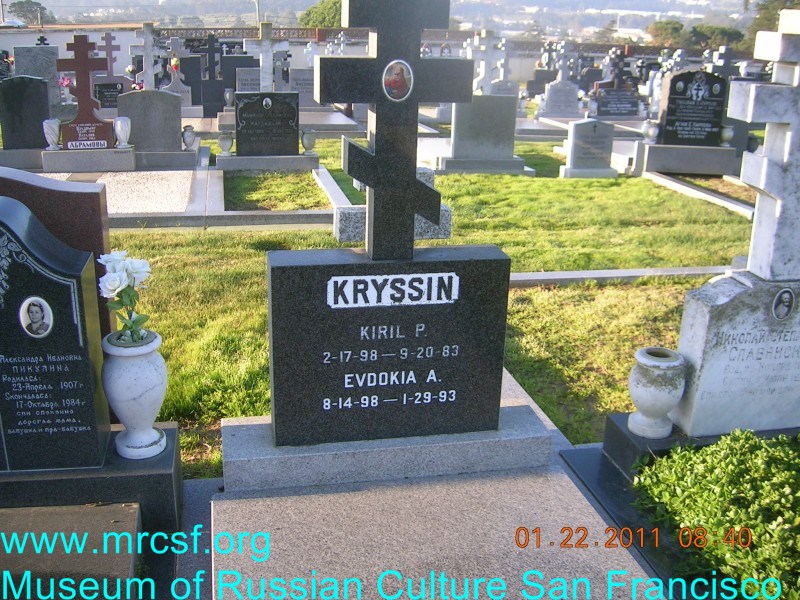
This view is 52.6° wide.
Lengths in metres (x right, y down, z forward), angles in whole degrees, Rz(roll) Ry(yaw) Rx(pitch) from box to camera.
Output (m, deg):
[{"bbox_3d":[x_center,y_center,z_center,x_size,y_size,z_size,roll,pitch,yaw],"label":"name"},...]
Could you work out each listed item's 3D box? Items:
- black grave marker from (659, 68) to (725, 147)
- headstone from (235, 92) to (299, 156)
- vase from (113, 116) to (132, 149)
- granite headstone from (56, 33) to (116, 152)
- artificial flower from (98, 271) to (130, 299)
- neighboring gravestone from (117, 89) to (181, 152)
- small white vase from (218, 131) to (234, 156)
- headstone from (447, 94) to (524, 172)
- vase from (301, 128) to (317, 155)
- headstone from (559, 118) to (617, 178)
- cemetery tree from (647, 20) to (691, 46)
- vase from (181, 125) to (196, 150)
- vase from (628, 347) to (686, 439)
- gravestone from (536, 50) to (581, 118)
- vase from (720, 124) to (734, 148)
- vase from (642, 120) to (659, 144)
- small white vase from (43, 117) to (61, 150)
[{"bbox_3d":[3.435,-2.249,9.500,0.720,0.870,0.190,-2,19,-11],"label":"black grave marker"},{"bbox_3d":[-1.492,-1.979,9.121,0.692,0.681,0.180,-2,18,-12],"label":"headstone"},{"bbox_3d":[-2.975,-1.790,8.705,0.182,0.328,0.182,-2,18,-12],"label":"vase"},{"bbox_3d":[-3.316,-2.188,8.528,0.510,1.154,0.180,-2,18,-12],"label":"granite headstone"},{"bbox_3d":[-0.840,-0.046,2.380,0.095,0.085,0.075,-4,19,-16],"label":"artificial flower"},{"bbox_3d":[-2.742,-1.958,8.871,0.650,0.645,0.180,-2,18,-12],"label":"neighboring gravestone"},{"bbox_3d":[-1.951,-1.753,9.079,0.161,0.255,0.161,-2,18,-12],"label":"small white vase"},{"bbox_3d":[0.914,-1.790,8.749,0.920,0.830,0.320,-2,19,-10],"label":"headstone"},{"bbox_3d":[-0.992,-1.721,8.800,0.165,0.265,0.165,-2,19,-12],"label":"vase"},{"bbox_3d":[2.282,-1.823,9.765,0.598,0.662,0.273,-2,18,-12],"label":"headstone"},{"bbox_3d":[23.235,-22.283,70.000,3.900,4.200,3.900,2,18,-1],"label":"cemetery tree"},{"bbox_3d":[-2.338,-1.805,9.006,0.140,0.257,0.140,-2,18,-12],"label":"vase"},{"bbox_3d":[0.875,0.319,2.770,0.195,0.275,0.195,-2,19,-12],"label":"vase"},{"bbox_3d":[2.857,-3.872,14.400,0.780,1.300,0.330,-2,19,-11],"label":"gravestone"},{"bbox_3d":[3.654,-1.823,9.020,0.160,0.250,0.160,-2,19,-12],"label":"vase"},{"bbox_3d":[2.824,-1.889,9.120,0.175,0.260,0.175,-2,19,-12],"label":"vase"},{"bbox_3d":[-3.616,-1.719,8.400,0.180,0.325,0.180,-2,19,-12],"label":"small white vase"}]

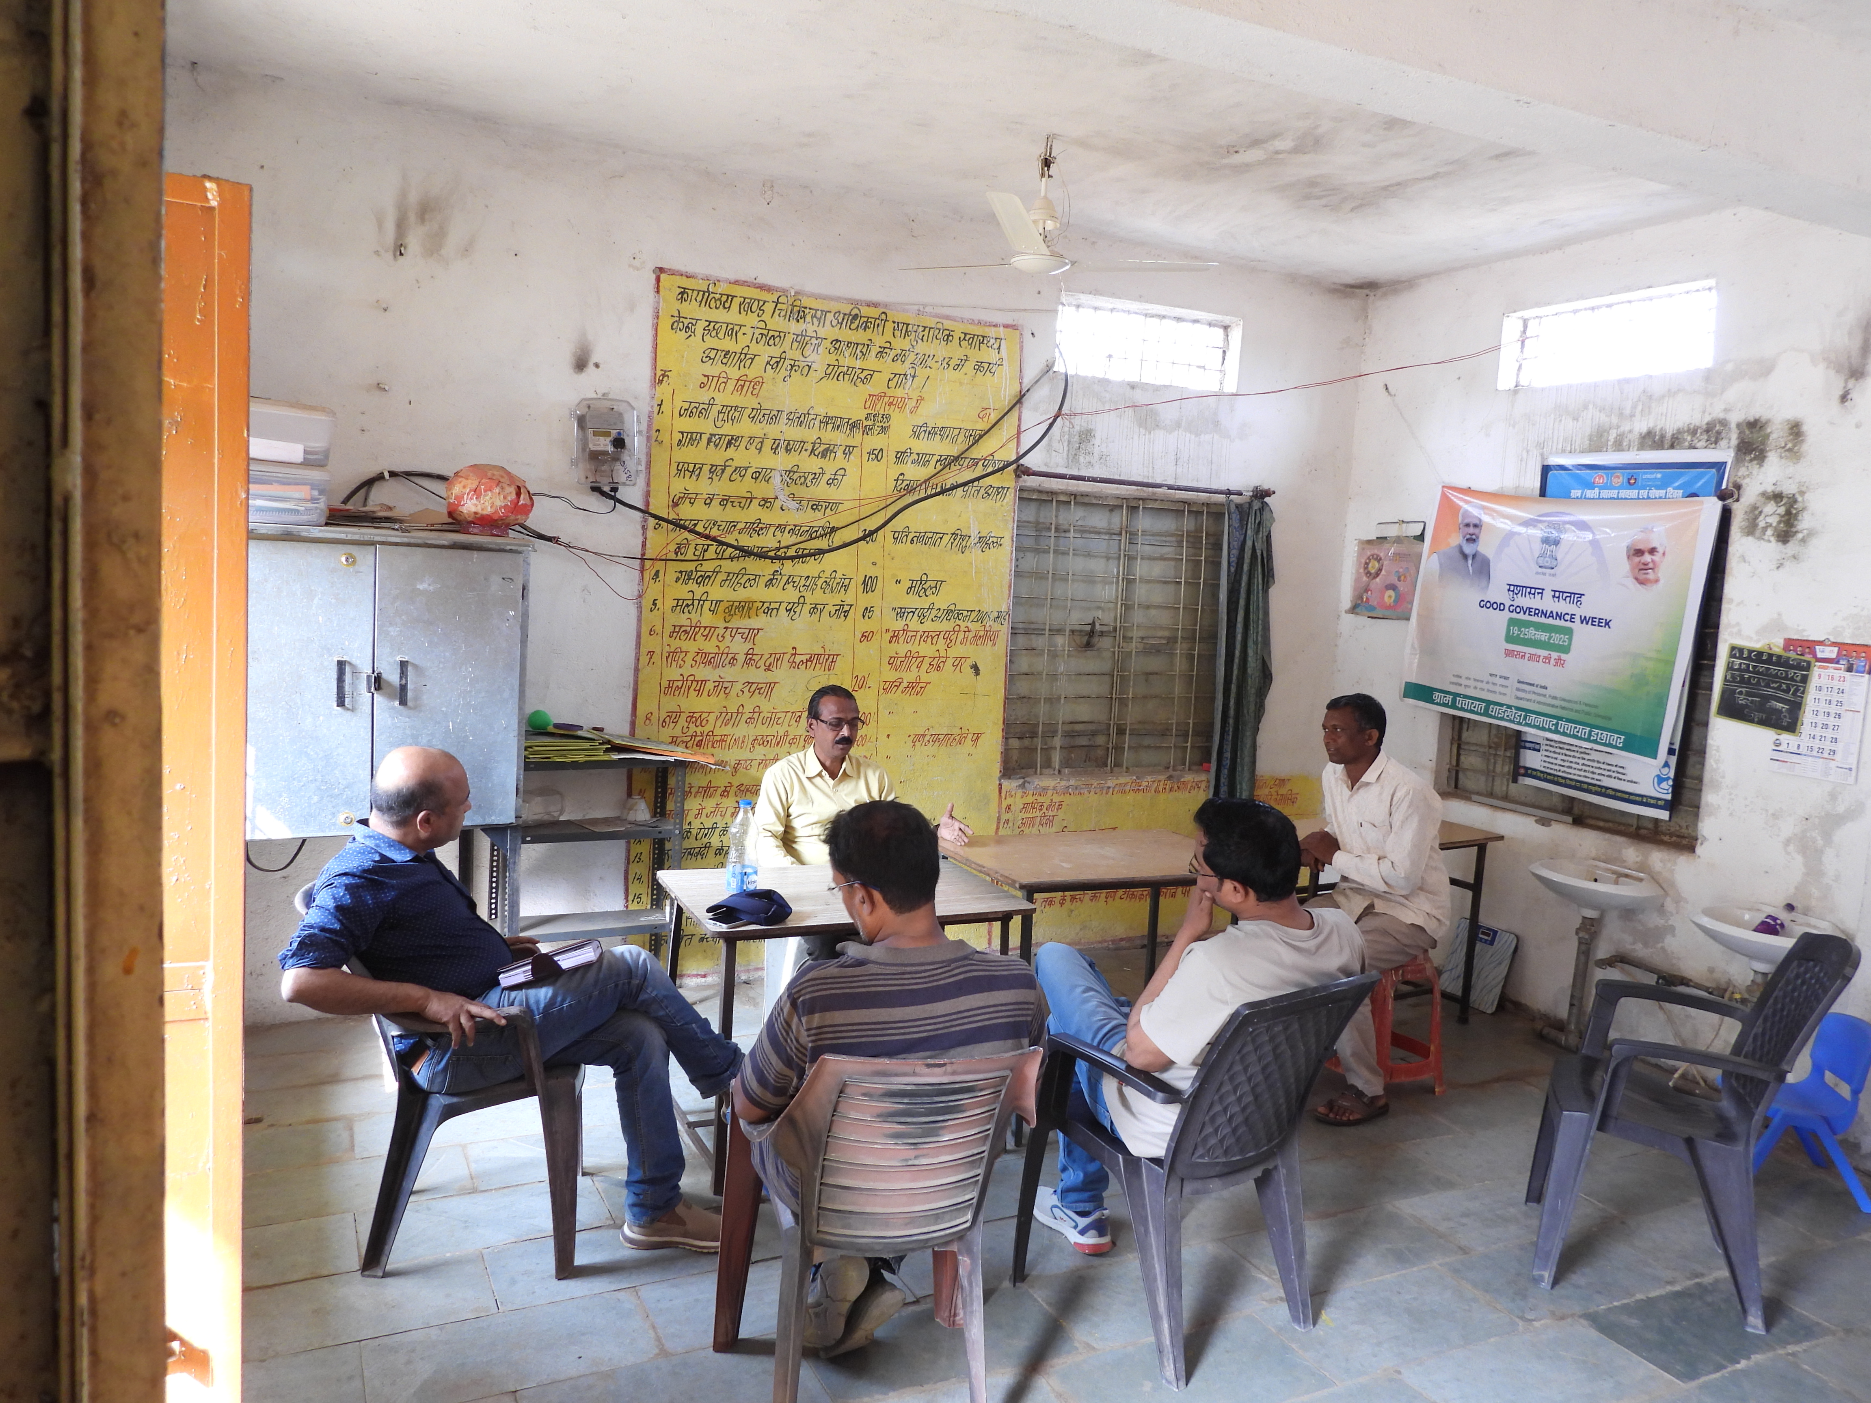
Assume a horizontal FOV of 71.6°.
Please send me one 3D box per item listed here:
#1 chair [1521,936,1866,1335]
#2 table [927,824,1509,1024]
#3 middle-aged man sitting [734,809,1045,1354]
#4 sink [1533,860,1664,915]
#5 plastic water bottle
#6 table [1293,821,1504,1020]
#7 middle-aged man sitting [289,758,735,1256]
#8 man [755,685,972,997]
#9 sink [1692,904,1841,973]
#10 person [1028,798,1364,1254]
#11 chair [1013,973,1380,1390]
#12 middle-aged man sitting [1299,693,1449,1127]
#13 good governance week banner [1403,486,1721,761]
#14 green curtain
[{"bbox_3d":[1.851,0.991,3.239,0.580,0.907,0.567,6,6,25],"label":"chair"},{"bbox_3d":[1.182,0.909,4.953,2.480,0.750,0.800,1,6,-26],"label":"table"},{"bbox_3d":[-0.130,0.798,2.740,0.600,1.250,0.740,2,6,-12],"label":"middle-aged man sitting"},{"bbox_3d":[2.580,0.750,5.060,0.370,0.180,0.460,1,6,-23],"label":"sink"},{"bbox_3d":[-0.548,0.413,3.710,0.081,0.257,0.081,1,6,-26],"label":"plastic water bottle"},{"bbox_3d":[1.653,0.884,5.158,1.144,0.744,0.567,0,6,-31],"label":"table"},{"bbox_3d":[-1.030,0.726,3.250,1.080,1.180,0.620,2,6,-15],"label":"middle-aged man sitting"},{"bbox_3d":[-0.265,0.599,4.249,0.688,1.255,0.708,1,6,-21],"label":"man"},{"bbox_3d":[2.845,0.815,4.400,0.370,0.180,0.460,1,6,-23],"label":"sink"},{"bbox_3d":[0.575,0.809,3.170,0.600,1.230,0.800,-1,7,-39],"label":"person"},{"bbox_3d":[0.580,0.969,2.916,0.567,0.864,0.609,-1,7,-36],"label":"chair"},{"bbox_3d":[1.510,0.672,4.560,0.650,1.340,0.550,0,7,-30],"label":"middle-aged man sitting"},{"bbox_3d":[2.530,-0.379,5.410,0.050,0.990,1.380,7,7,-24],"label":"good governance week banner"},{"bbox_3d":[1.438,-0.196,6.061,0.334,1.515,0.132,1,6,-26],"label":"green curtain"}]

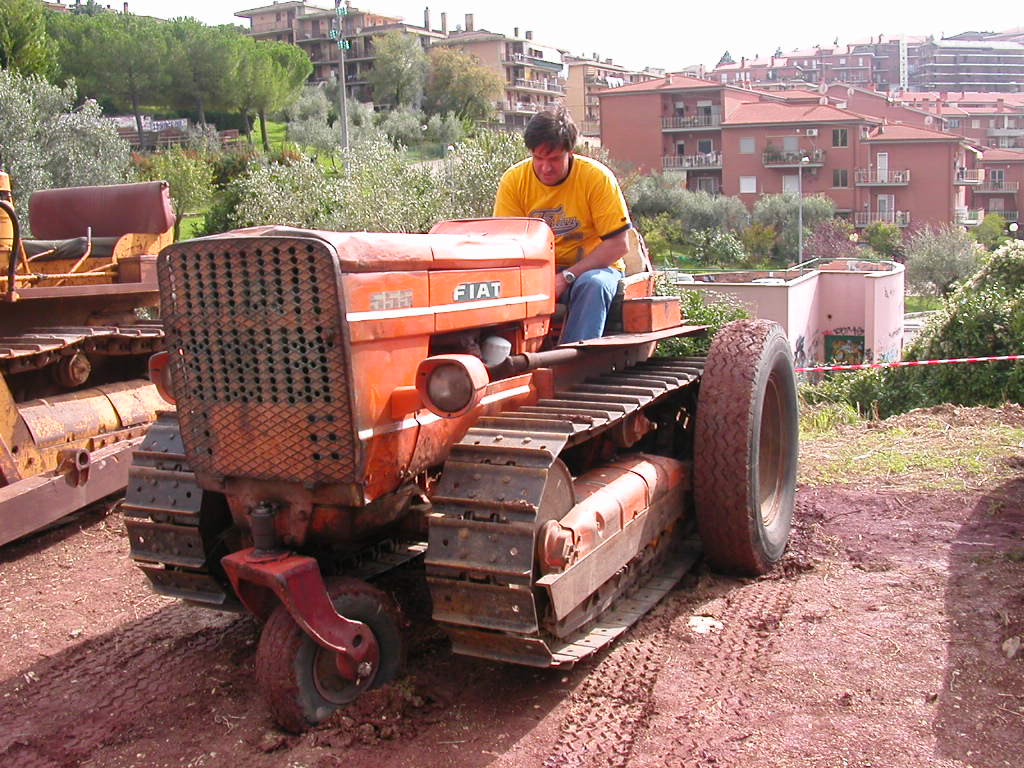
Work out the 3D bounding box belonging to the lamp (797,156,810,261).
[{"bbox_3d":[10.629,-5.306,40.046,0.500,5.950,0.220,-2,11,0],"label":"lamp"}]

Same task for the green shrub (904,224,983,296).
[{"bbox_3d":[16.992,-4.852,43.000,3.200,2.950,3.000,2,12,22],"label":"green shrub"}]

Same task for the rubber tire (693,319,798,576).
[{"bbox_3d":[0.902,0.235,4.114,0.225,0.955,0.955,3,12,25],"label":"rubber tire"}]

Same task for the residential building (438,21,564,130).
[{"bbox_3d":[-0.936,-42.201,153.680,10.800,13.500,22.000,3,12,25],"label":"residential building"}]

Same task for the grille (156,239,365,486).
[{"bbox_3d":[-0.630,-0.049,2.747,0.573,0.637,0.080,3,14,25],"label":"grille"}]

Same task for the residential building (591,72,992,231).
[{"bbox_3d":[22.319,-18.763,89.446,28.000,13.300,13.500,3,12,24],"label":"residential building"}]

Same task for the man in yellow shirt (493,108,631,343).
[{"bbox_3d":[0.191,-0.521,4.150,0.540,1.100,0.680,2,12,22],"label":"man in yellow shirt"}]

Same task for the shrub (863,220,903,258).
[{"bbox_3d":[17.941,-6.852,53.000,2.000,2.100,1.900,1,11,18],"label":"shrub"}]

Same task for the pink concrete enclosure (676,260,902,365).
[{"bbox_3d":[6.401,-0.923,24.794,4.900,3.500,5.600,4,12,28],"label":"pink concrete enclosure"}]

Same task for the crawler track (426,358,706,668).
[{"bbox_3d":[0.338,0.359,3.595,0.304,0.701,2.078,3,9,25],"label":"crawler track"}]

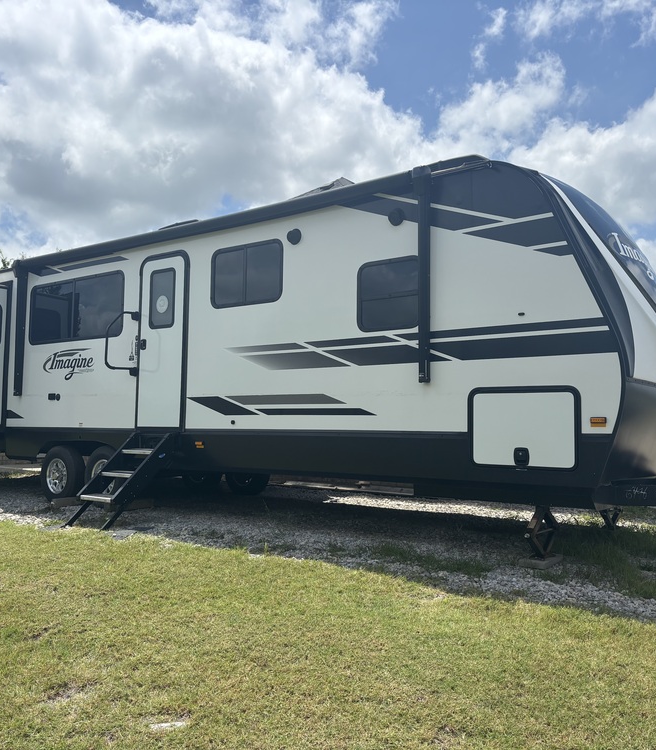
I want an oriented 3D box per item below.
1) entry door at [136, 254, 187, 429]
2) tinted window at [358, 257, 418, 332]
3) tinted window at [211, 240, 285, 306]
[{"bbox_3d":[-1.709,-0.339,7.777,0.740,1.790,0.060,-3,-5,37],"label":"entry door"},{"bbox_3d":[0.500,-0.646,6.113,0.630,0.593,0.060,-3,-5,37],"label":"tinted window"},{"bbox_3d":[-0.770,-0.947,7.110,0.926,0.590,0.060,-3,-5,37],"label":"tinted window"}]

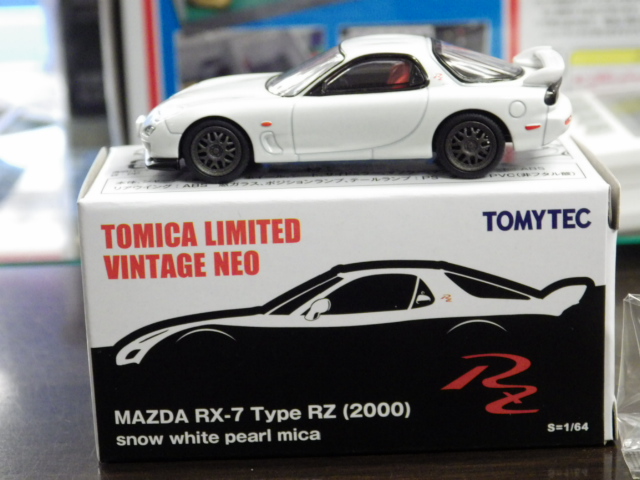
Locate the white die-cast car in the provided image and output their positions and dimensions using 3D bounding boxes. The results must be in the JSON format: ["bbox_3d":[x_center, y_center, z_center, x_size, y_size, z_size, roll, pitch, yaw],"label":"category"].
[{"bbox_3d":[0.005,-0.022,0.250,0.068,0.020,0.028,-1,16,4],"label":"white die-cast car"}]

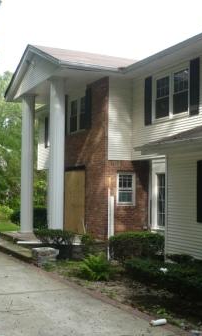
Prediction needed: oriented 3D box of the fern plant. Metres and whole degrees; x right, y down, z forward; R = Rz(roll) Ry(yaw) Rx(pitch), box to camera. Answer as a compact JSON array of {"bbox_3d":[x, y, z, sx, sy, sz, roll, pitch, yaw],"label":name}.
[{"bbox_3d":[-0.136,2.393,11.214,0.760,0.605,0.760,0,-2,0],"label":"fern plant"}]

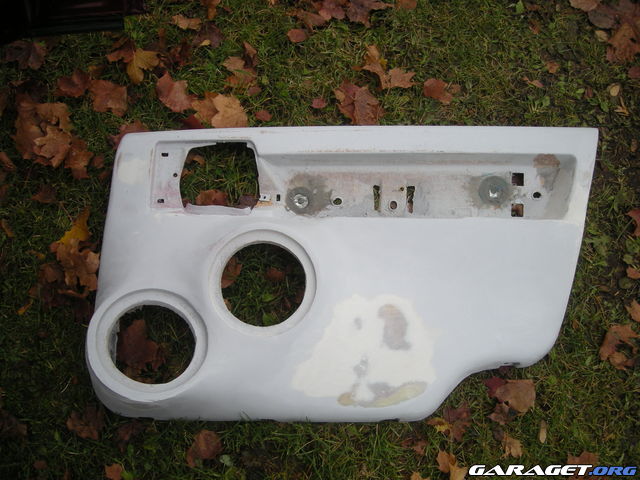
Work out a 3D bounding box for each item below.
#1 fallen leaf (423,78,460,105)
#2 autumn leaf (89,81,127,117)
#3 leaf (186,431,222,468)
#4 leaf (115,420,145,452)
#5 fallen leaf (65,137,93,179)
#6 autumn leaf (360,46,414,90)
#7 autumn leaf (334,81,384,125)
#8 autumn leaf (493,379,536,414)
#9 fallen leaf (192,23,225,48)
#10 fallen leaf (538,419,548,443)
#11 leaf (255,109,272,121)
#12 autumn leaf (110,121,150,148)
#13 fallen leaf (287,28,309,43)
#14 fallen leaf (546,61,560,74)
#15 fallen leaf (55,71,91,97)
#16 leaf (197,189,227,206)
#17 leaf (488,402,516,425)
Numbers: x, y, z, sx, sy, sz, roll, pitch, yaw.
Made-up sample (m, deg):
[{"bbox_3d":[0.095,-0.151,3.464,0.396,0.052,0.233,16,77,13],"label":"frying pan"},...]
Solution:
[{"bbox_3d":[0.259,-0.320,1.384,0.066,0.018,0.054,26,72,9],"label":"fallen leaf"},{"bbox_3d":[-0.429,-0.283,1.300,0.094,0.020,0.071,10,70,4],"label":"autumn leaf"},{"bbox_3d":[-0.205,0.367,1.132,0.051,0.022,0.071,34,74,12],"label":"leaf"},{"bbox_3d":[-0.335,0.344,1.139,0.045,0.022,0.054,22,71,8],"label":"leaf"},{"bbox_3d":[-0.467,-0.158,1.255,0.054,0.020,0.090,1,70,0],"label":"fallen leaf"},{"bbox_3d":[0.132,-0.346,1.321,0.135,0.025,0.073,40,75,13],"label":"autumn leaf"},{"bbox_3d":[0.078,-0.288,1.368,0.091,0.025,0.124,-24,72,-9],"label":"autumn leaf"},{"bbox_3d":[0.351,0.276,1.165,0.077,0.022,0.067,14,71,5],"label":"autumn leaf"},{"bbox_3d":[-0.229,-0.422,1.352,0.054,0.018,0.069,25,72,9],"label":"fallen leaf"},{"bbox_3d":[0.375,0.321,1.086,0.014,0.010,0.038,17,71,6],"label":"fallen leaf"},{"bbox_3d":[-0.119,-0.264,1.360,0.036,0.012,0.026,6,70,2],"label":"leaf"},{"bbox_3d":[-0.374,-0.205,1.272,0.082,0.020,0.068,-8,70,-3],"label":"autumn leaf"},{"bbox_3d":[-0.050,-0.454,1.437,0.044,0.010,0.039,6,70,2],"label":"fallen leaf"},{"bbox_3d":[0.508,-0.376,1.409,0.030,0.010,0.032,7,70,2],"label":"fallen leaf"},{"bbox_3d":[-0.530,-0.335,1.386,0.075,0.025,0.061,-28,72,-10],"label":"fallen leaf"},{"bbox_3d":[-0.215,-0.081,1.294,0.066,0.025,0.057,-3,70,-1],"label":"leaf"},{"bbox_3d":[0.308,0.295,1.091,0.043,0.018,0.030,29,73,10],"label":"leaf"}]

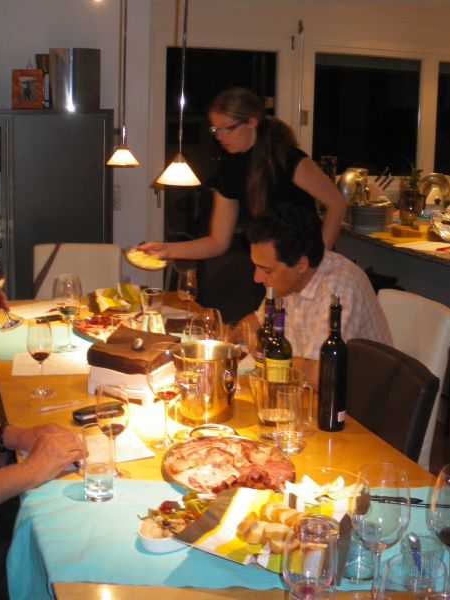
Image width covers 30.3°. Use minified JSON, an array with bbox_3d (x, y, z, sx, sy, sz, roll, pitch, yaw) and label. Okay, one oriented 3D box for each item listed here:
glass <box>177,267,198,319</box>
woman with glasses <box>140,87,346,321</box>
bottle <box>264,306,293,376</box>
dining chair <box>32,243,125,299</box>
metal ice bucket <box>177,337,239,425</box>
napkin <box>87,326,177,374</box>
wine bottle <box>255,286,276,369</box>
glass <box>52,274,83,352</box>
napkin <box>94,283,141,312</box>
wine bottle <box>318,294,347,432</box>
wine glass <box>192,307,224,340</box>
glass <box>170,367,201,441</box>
[{"bbox_3d":[-0.145,-0.031,3.335,0.080,0.203,0.080,1,12,0],"label":"glass"},{"bbox_3d":[0.050,-0.022,3.402,0.600,1.660,0.600,-10,16,-41],"label":"woman with glasses"},{"bbox_3d":[0.150,0.158,2.291,0.073,0.292,0.073,1,12,0],"label":"bottle"},{"bbox_3d":[-0.694,0.213,4.002,0.440,0.910,0.550,-1,13,-12],"label":"dining chair"},{"bbox_3d":[-0.051,0.221,2.225,0.180,0.188,0.180,1,12,0],"label":"metal ice bucket"},{"bbox_3d":[-0.281,0.154,2.531,0.225,0.055,0.225,8,13,29],"label":"napkin"},{"bbox_3d":[0.132,0.129,2.493,0.076,0.310,0.076,2,12,3],"label":"wine bottle"},{"bbox_3d":[-0.559,0.046,2.967,0.104,0.254,0.104,-1,12,-11],"label":"glass"},{"bbox_3d":[-0.451,-0.006,3.471,0.200,0.085,0.190,1,12,0],"label":"napkin"},{"bbox_3d":[0.280,0.167,2.147,0.074,0.340,0.074,1,12,0],"label":"wine bottle"},{"bbox_3d":[-0.053,0.149,2.436,0.090,0.239,0.090,1,12,0],"label":"wine glass"},{"bbox_3d":[-0.102,0.262,2.135,0.082,0.184,0.082,1,12,-3],"label":"glass"}]

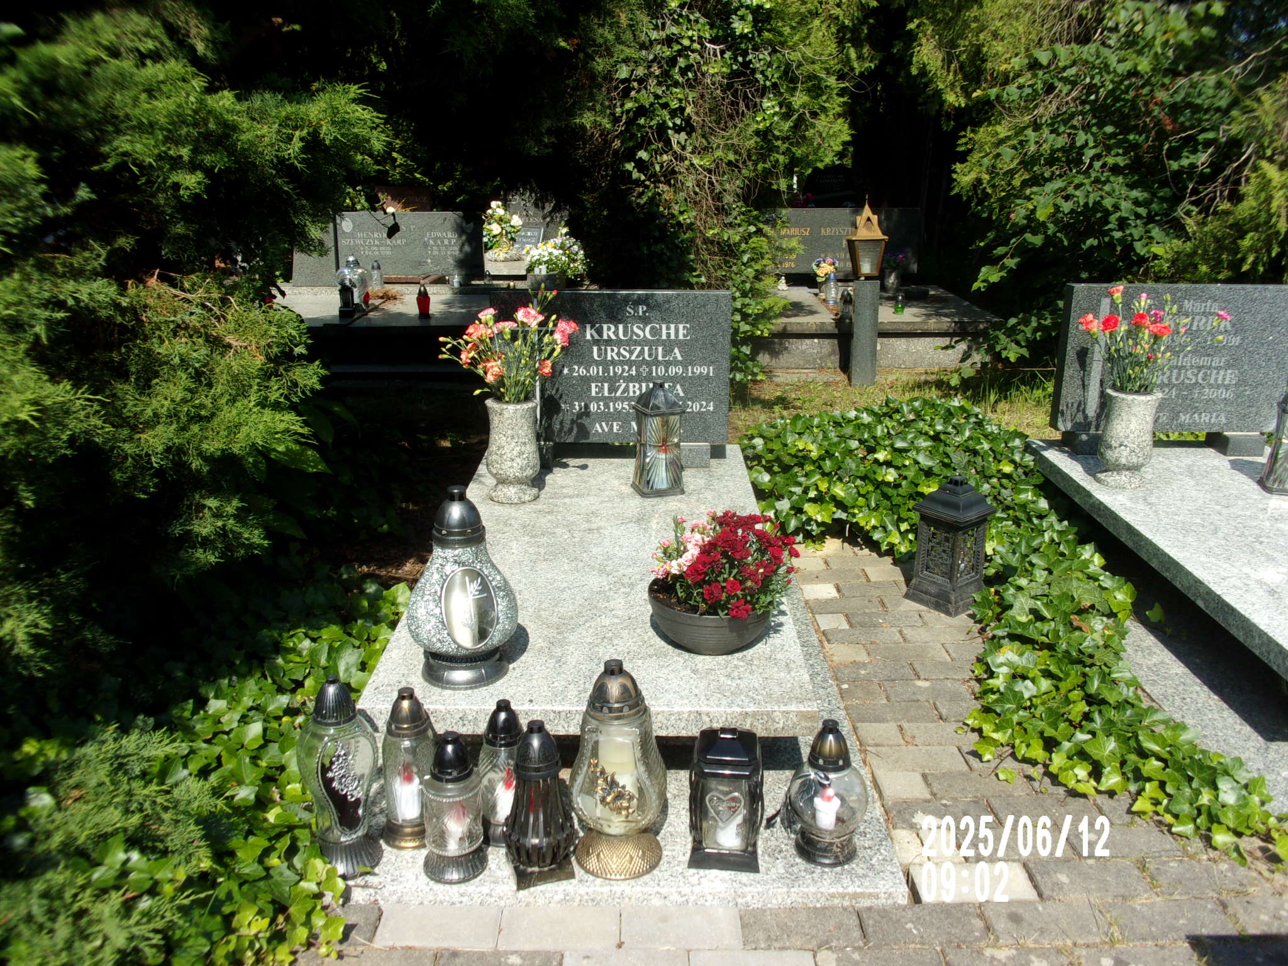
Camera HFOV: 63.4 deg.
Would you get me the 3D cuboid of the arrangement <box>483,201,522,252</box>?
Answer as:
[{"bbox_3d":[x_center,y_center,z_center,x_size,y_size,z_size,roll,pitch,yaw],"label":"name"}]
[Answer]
[{"bbox_3d":[-1.171,-2.114,8.600,0.320,0.410,0.280,0,17,0],"label":"arrangement"}]

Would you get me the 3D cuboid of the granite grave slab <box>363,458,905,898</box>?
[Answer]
[{"bbox_3d":[-0.068,0.304,2.541,1.030,0.335,1.710,0,17,0],"label":"granite grave slab"}]

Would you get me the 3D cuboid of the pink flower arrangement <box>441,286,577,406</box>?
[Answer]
[{"bbox_3d":[-0.353,-0.357,2.705,0.345,0.305,0.280,0,17,0],"label":"pink flower arrangement"}]

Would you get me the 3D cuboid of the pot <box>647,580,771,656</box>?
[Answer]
[{"bbox_3d":[0.144,0.300,2.352,0.279,0.108,0.279,0,17,0],"label":"pot"}]

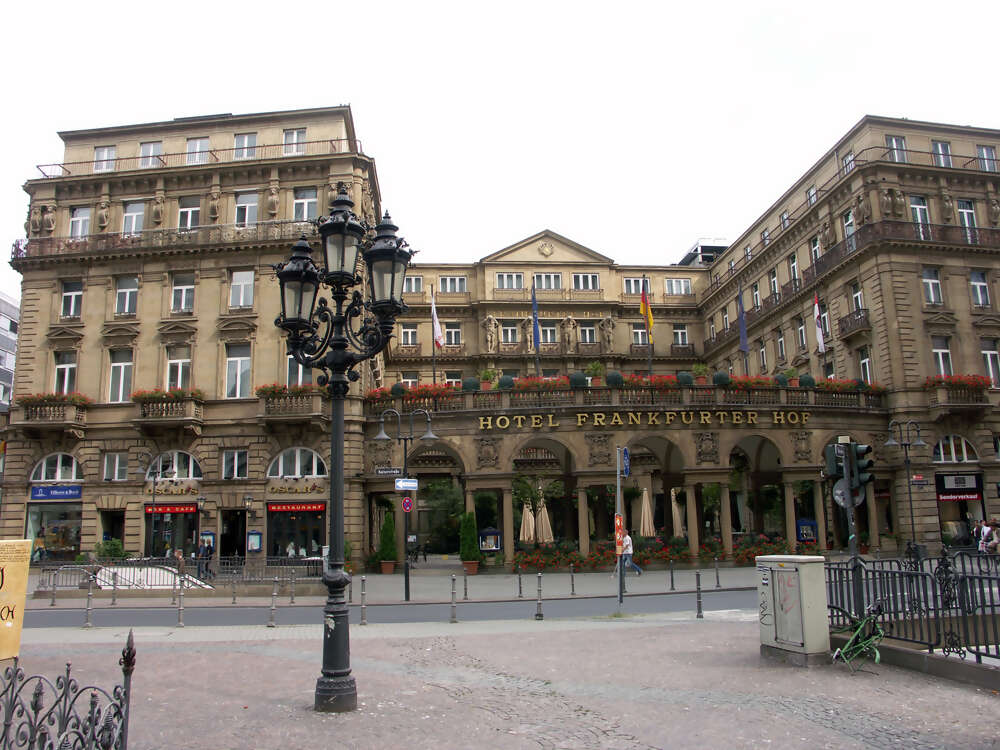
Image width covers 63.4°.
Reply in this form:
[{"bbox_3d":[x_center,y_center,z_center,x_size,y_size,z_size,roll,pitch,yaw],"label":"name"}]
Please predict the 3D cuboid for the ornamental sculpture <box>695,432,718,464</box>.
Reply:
[{"bbox_3d":[8.993,3.199,35.229,1.000,1.393,0.300,0,-11,-9],"label":"ornamental sculpture"}]

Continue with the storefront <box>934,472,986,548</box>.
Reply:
[{"bbox_3d":[22.690,6.676,39.857,2.400,3.450,0.400,1,-11,-12],"label":"storefront"}]

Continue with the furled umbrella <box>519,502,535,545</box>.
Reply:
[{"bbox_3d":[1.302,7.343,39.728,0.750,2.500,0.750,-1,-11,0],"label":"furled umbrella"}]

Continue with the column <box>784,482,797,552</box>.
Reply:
[{"bbox_3d":[12.357,6.074,34.423,0.410,3.000,0.410,0,-10,-4],"label":"column"}]

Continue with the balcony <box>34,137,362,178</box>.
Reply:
[{"bbox_3d":[-14.920,-10.366,40.405,16.712,0.950,1.200,-3,-11,6],"label":"balcony"}]

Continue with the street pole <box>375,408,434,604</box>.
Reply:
[{"bbox_3d":[-2.694,3.690,23.328,1.800,5.400,0.550,-2,-10,4],"label":"street pole"}]

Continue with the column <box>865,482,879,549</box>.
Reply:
[{"bbox_3d":[16.483,6.238,35.902,0.420,2.900,0.420,0,-10,-6],"label":"column"}]

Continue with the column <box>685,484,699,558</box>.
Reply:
[{"bbox_3d":[8.064,6.138,34.072,0.480,3.080,0.480,0,-11,-8],"label":"column"}]

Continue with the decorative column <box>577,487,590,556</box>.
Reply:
[{"bbox_3d":[3.466,6.205,33.734,0.480,3.080,0.480,-2,-10,0],"label":"decorative column"}]

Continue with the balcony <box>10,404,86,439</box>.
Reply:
[{"bbox_3d":[-20.326,2.103,36.391,2.950,1.550,0.900,-2,-10,6],"label":"balcony"}]

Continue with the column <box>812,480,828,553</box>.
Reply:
[{"bbox_3d":[14.870,6.472,37.530,0.500,3.350,0.500,-1,-11,-4],"label":"column"}]

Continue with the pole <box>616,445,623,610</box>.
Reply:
[{"bbox_3d":[2.532,3.224,17.136,0.080,3.486,0.080,2,-11,-5],"label":"pole"}]

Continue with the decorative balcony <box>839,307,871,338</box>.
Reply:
[{"bbox_3d":[18.925,-2.753,42.959,0.750,1.150,2.100,-1,-11,-4],"label":"decorative balcony"}]

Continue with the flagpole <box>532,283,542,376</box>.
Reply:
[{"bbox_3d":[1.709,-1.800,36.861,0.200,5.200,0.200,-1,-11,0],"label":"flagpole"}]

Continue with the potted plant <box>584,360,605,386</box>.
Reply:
[{"bbox_3d":[4.064,-0.068,34.799,0.850,1.150,0.850,-1,-10,-1],"label":"potted plant"}]

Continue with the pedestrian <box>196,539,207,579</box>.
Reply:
[{"bbox_3d":[-12.464,7.682,33.816,0.450,1.670,0.480,-1,-10,-2],"label":"pedestrian"}]

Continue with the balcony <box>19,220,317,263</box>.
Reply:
[{"bbox_3d":[-15.723,-6.438,39.292,16.276,0.979,0.800,-3,-11,6],"label":"balcony"}]

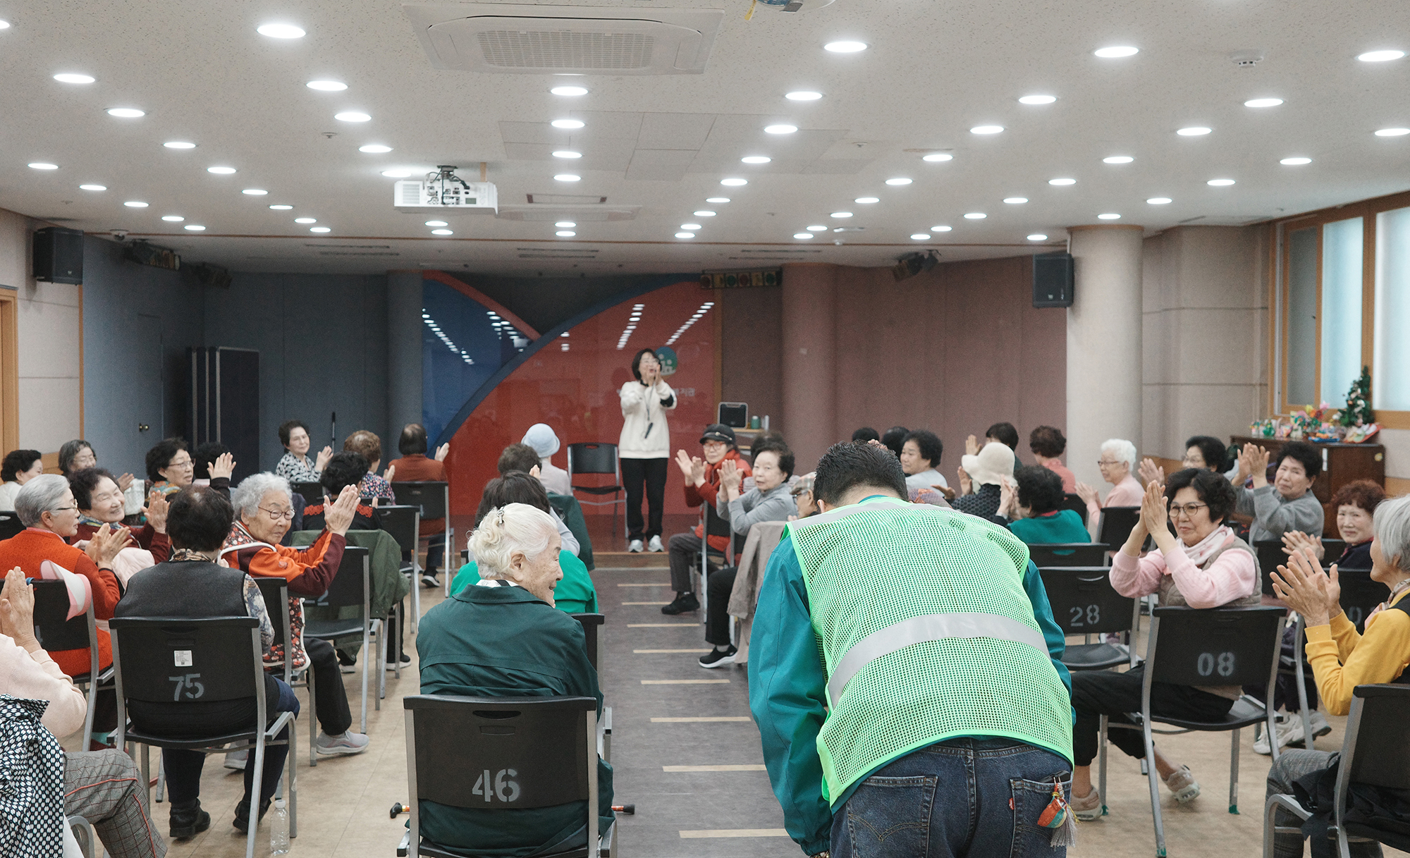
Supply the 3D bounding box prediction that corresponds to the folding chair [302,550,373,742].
[{"bbox_3d":[-1.727,0.912,6.957,0.505,0.790,0.535,0,2,-6],"label":"folding chair"}]

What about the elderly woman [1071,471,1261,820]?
[{"bbox_3d":[1.529,0.744,5.354,0.620,1.245,0.480,0,2,-18],"label":"elderly woman"}]

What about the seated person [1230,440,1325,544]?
[{"bbox_3d":[2.677,0.670,7.444,0.670,1.225,0.550,0,2,2],"label":"seated person"}]

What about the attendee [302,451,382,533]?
[{"bbox_3d":[-1.713,0.674,7.725,0.480,1.160,0.780,0,2,3],"label":"attendee"}]

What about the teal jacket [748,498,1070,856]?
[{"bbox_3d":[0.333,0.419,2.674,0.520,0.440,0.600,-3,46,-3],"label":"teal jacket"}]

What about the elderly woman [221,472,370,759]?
[{"bbox_3d":[-1.533,0.733,5.946,0.660,1.155,0.520,-1,2,-28],"label":"elderly woman"}]

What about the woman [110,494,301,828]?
[{"bbox_3d":[-1.631,0.760,5.153,0.510,1.210,0.640,0,2,1],"label":"woman"}]

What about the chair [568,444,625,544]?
[{"bbox_3d":[-0.962,0.553,13.824,0.490,0.785,0.540,0,2,-9],"label":"chair"}]

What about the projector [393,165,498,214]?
[{"bbox_3d":[-1.311,-1.233,7.979,0.515,0.216,0.400,0,2,-5],"label":"projector"}]

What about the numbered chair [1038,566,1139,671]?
[{"bbox_3d":[1.426,0.918,6.301,0.490,0.785,0.540,0,2,-8],"label":"numbered chair"}]

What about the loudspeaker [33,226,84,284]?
[{"bbox_3d":[-4.378,-1.175,10.579,0.240,0.370,0.240,6,5,32],"label":"loudspeaker"}]

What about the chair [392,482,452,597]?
[{"bbox_3d":[-2.003,0.756,11.099,0.490,0.785,0.540,0,2,-6],"label":"chair"}]

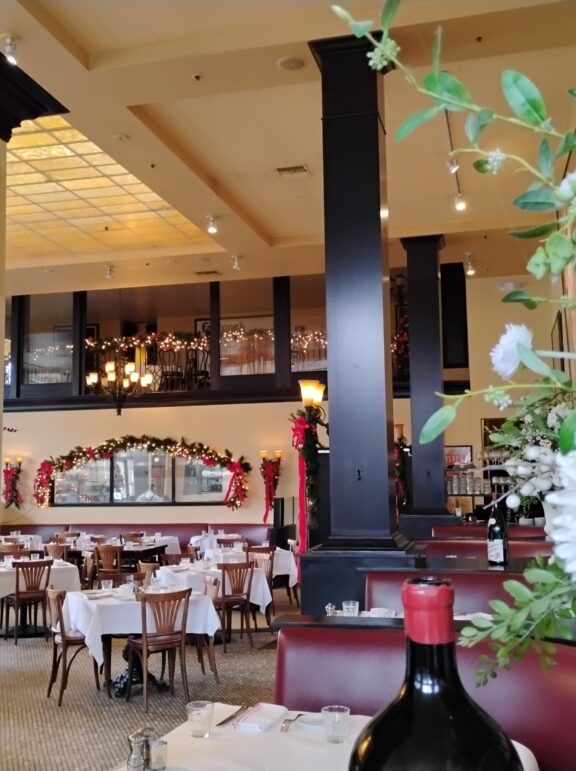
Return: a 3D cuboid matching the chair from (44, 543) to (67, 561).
[{"bbox_3d":[-2.986,2.595,11.169,0.430,0.880,0.490,-3,-6,19],"label":"chair"}]

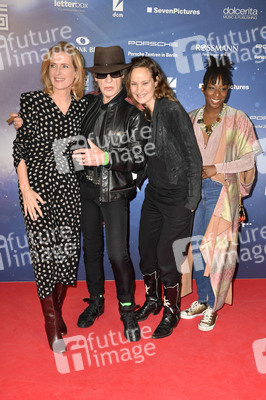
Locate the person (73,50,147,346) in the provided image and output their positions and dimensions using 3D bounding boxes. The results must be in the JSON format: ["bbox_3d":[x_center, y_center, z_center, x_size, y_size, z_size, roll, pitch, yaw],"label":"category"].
[{"bbox_3d":[-0.148,-0.011,2.772,0.540,1.780,0.460,7,16,19],"label":"person"}]

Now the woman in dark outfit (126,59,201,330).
[{"bbox_3d":[0.180,0.003,2.841,0.490,1.730,0.440,12,18,35],"label":"woman in dark outfit"}]

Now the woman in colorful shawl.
[{"bbox_3d":[0.567,-0.026,2.961,0.530,1.740,0.400,10,17,29],"label":"woman in colorful shawl"}]

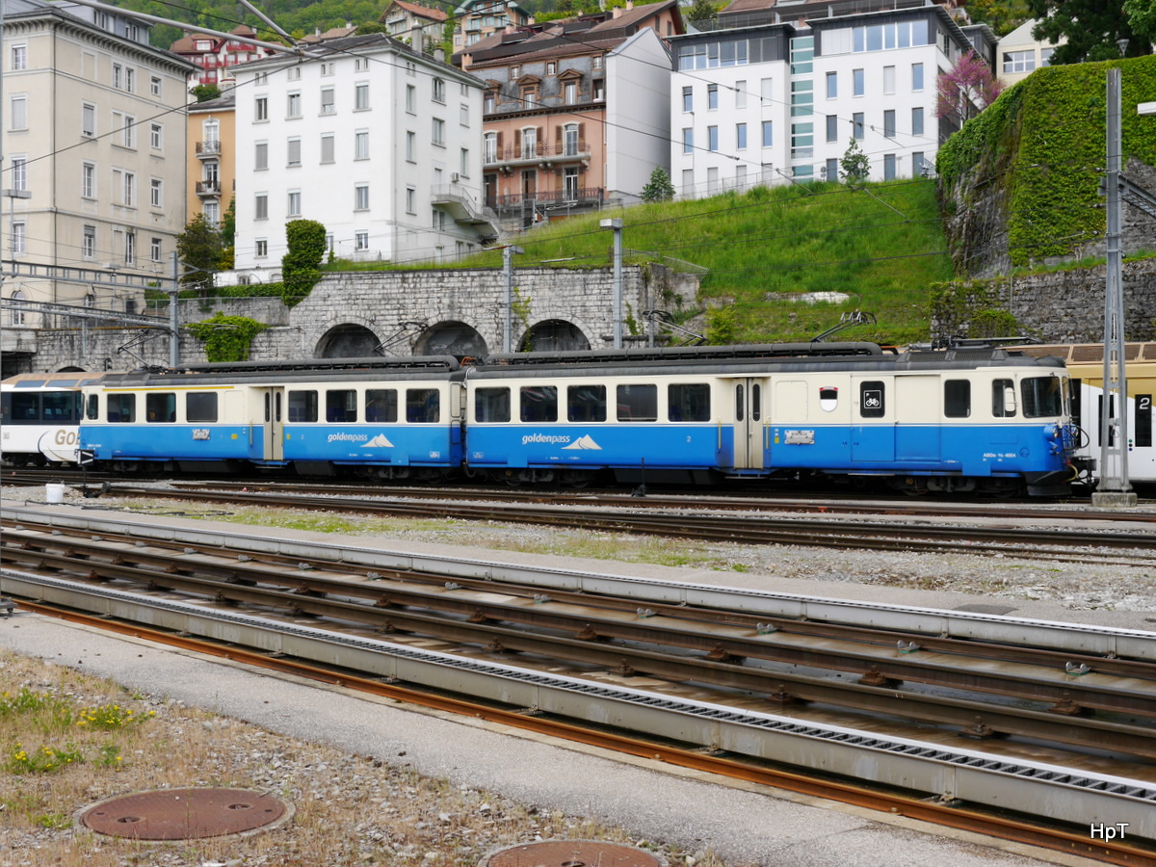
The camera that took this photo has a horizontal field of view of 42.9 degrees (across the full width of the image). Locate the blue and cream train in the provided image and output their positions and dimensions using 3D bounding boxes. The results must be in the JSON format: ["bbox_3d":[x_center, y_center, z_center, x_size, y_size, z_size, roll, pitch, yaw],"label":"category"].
[{"bbox_3d":[-2.850,-0.400,42.600,34.000,3.750,2.700,0,0,31],"label":"blue and cream train"}]

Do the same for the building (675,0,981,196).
[{"bbox_3d":[20.100,-24.100,116.200,20.500,12.800,18.500,0,0,24],"label":"building"}]

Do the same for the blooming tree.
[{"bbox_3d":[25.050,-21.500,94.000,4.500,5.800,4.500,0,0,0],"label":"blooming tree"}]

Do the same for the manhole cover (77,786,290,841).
[{"bbox_3d":[-1.700,1.640,6.350,0.910,0.050,0.910,0,0,0],"label":"manhole cover"}]

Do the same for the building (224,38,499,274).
[{"bbox_3d":[-15.300,-19.800,105.000,13.800,17.000,12.400,0,0,28],"label":"building"}]

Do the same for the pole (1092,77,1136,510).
[{"bbox_3d":[11.400,-3.110,31.200,0.820,9.300,0.800,0,0,31],"label":"pole"}]

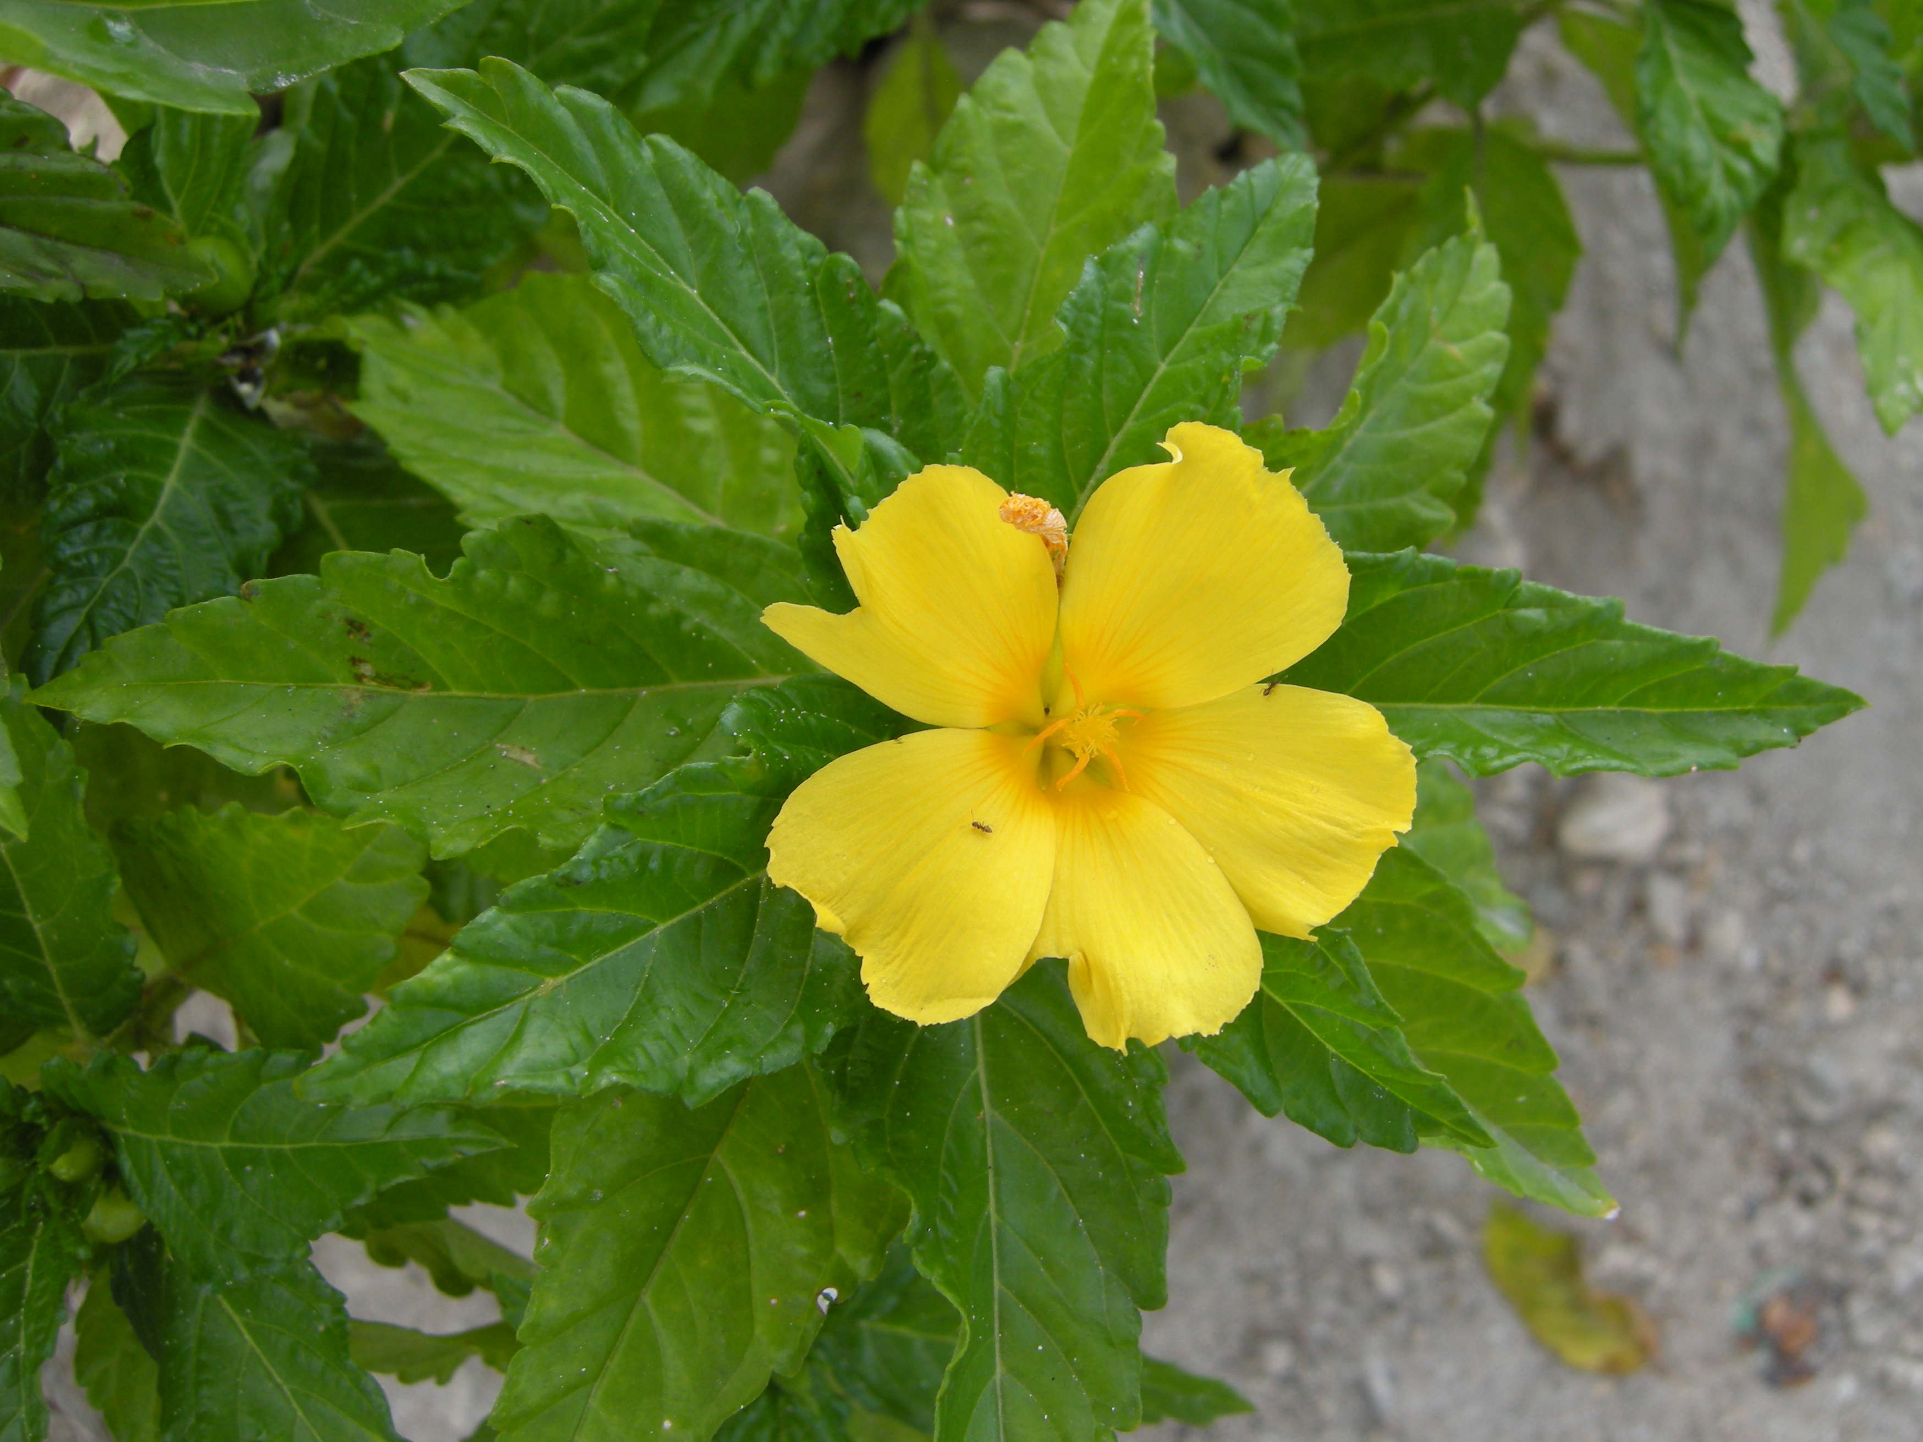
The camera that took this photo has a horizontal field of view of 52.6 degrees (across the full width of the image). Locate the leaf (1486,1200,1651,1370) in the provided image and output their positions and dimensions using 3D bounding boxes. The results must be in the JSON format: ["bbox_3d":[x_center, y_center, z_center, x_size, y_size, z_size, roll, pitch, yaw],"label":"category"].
[{"bbox_3d":[0.117,0.107,0.372,0.018,0.007,0.039,-31,59,-21],"label":"leaf"}]

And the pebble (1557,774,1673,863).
[{"bbox_3d":[0.147,0.022,0.432,0.026,0.013,0.020,0,53,0],"label":"pebble"}]

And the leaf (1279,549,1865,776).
[{"bbox_3d":[0.066,-0.006,0.233,0.083,0.012,0.028,2,75,-5],"label":"leaf"}]

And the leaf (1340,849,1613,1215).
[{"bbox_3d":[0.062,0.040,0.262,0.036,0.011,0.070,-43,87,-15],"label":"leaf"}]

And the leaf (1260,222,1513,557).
[{"bbox_3d":[0.054,-0.042,0.252,0.026,0.012,0.060,32,67,8],"label":"leaf"}]

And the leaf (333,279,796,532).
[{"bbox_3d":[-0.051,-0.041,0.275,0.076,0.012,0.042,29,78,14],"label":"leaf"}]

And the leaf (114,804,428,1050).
[{"bbox_3d":[-0.108,0.032,0.310,0.053,0.011,0.042,-32,75,-9],"label":"leaf"}]

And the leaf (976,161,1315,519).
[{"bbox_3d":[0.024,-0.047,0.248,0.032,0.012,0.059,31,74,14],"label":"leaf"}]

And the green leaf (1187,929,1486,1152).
[{"bbox_3d":[0.042,0.035,0.226,0.050,0.011,0.022,36,79,0],"label":"green leaf"}]

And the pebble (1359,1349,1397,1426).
[{"bbox_3d":[0.090,0.144,0.420,0.009,0.006,0.018,-9,51,-7],"label":"pebble"}]

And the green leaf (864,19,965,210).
[{"bbox_3d":[-0.009,-0.125,0.400,0.025,0.007,0.042,6,66,2],"label":"green leaf"}]

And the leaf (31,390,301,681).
[{"bbox_3d":[-0.126,-0.030,0.310,0.037,0.012,0.050,34,87,16],"label":"leaf"}]

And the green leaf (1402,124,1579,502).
[{"bbox_3d":[0.094,-0.072,0.350,0.036,0.012,0.070,1,69,-12],"label":"green leaf"}]

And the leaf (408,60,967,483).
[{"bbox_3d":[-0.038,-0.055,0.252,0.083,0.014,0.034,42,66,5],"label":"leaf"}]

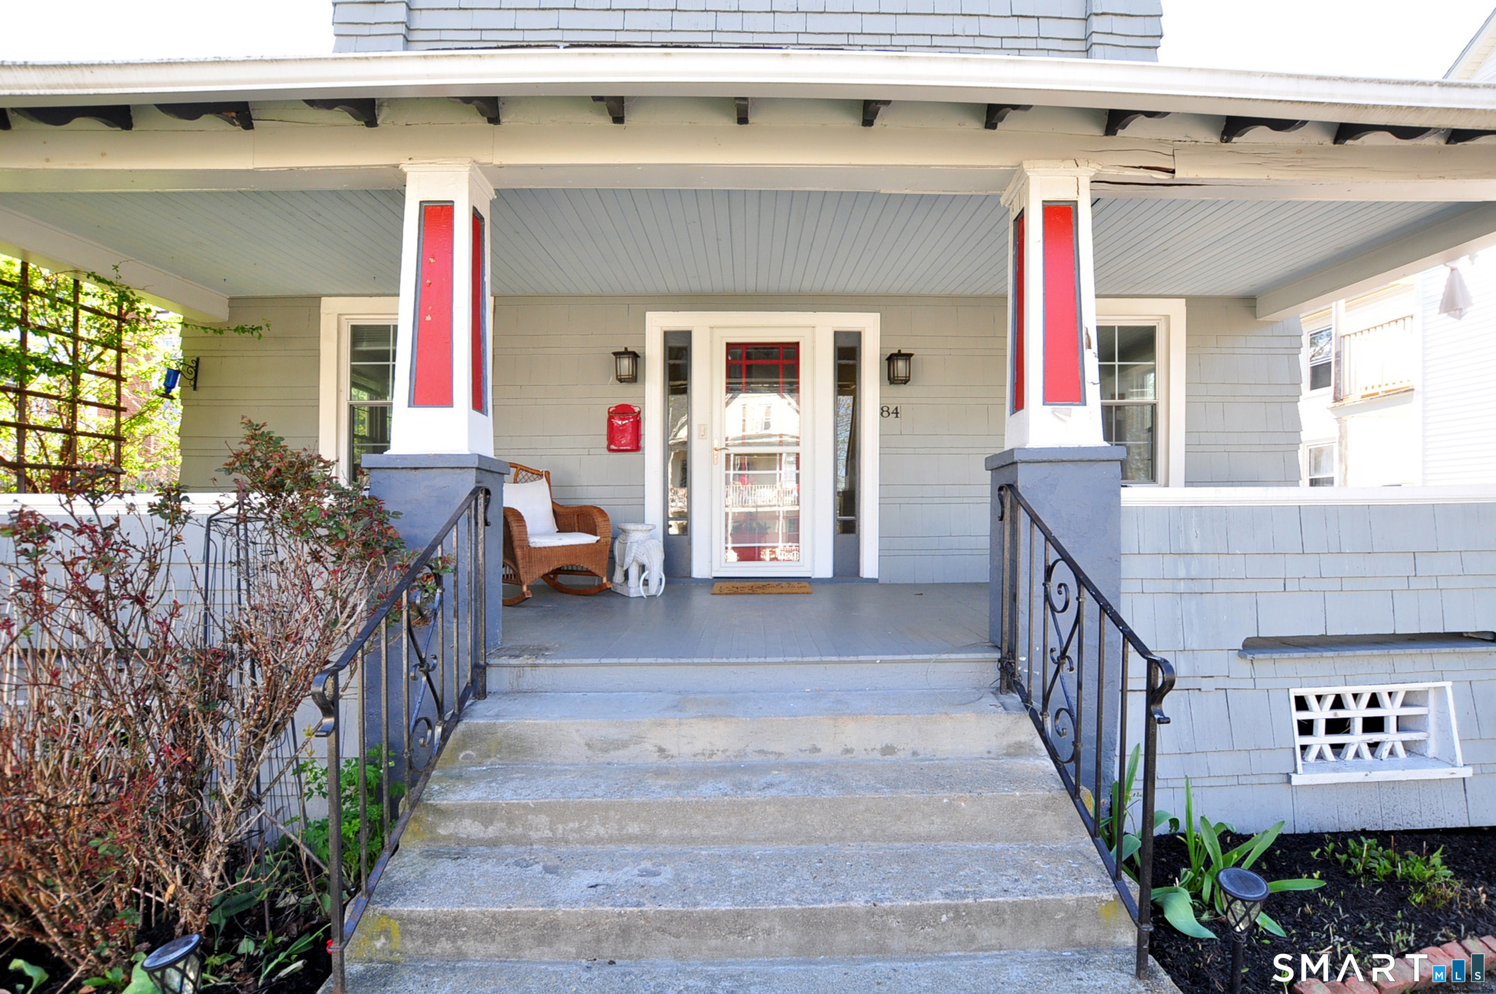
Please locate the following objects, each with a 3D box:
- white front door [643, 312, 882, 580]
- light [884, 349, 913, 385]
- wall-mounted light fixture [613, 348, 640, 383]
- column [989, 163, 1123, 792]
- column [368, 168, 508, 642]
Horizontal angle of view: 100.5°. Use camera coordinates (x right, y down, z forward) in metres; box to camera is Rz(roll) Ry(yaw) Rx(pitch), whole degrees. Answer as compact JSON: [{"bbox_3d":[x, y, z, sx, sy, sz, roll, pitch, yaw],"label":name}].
[{"bbox_3d":[0.120,-0.420,5.140,1.940,2.210,0.150,0,0,-1],"label":"white front door"},{"bbox_3d":[1.210,-1.050,5.050,0.195,0.275,0.220,0,0,-1],"label":"light"},{"bbox_3d":[-0.985,-1.060,5.020,0.195,0.275,0.220,0,0,-1],"label":"wall-mounted light fixture"},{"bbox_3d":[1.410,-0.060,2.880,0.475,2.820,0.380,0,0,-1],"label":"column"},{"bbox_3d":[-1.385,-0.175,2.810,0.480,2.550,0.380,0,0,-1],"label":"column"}]

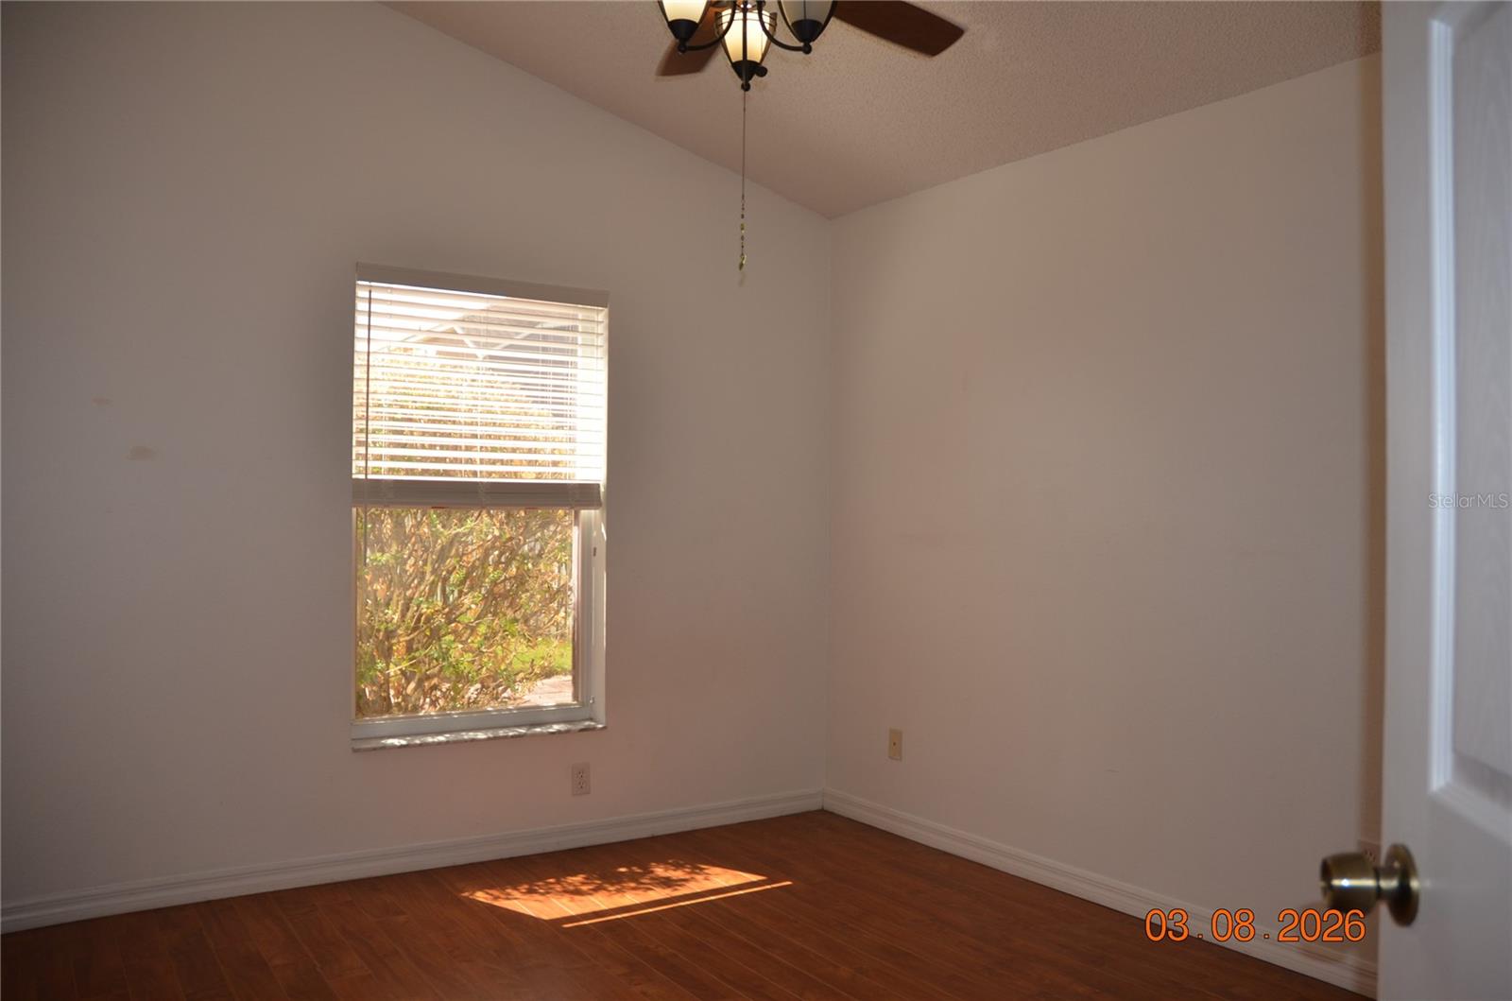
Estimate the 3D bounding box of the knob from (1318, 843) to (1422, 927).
[{"bbox_3d":[0.505,0.319,0.943,0.062,0.066,0.066,0,0,11],"label":"knob"}]

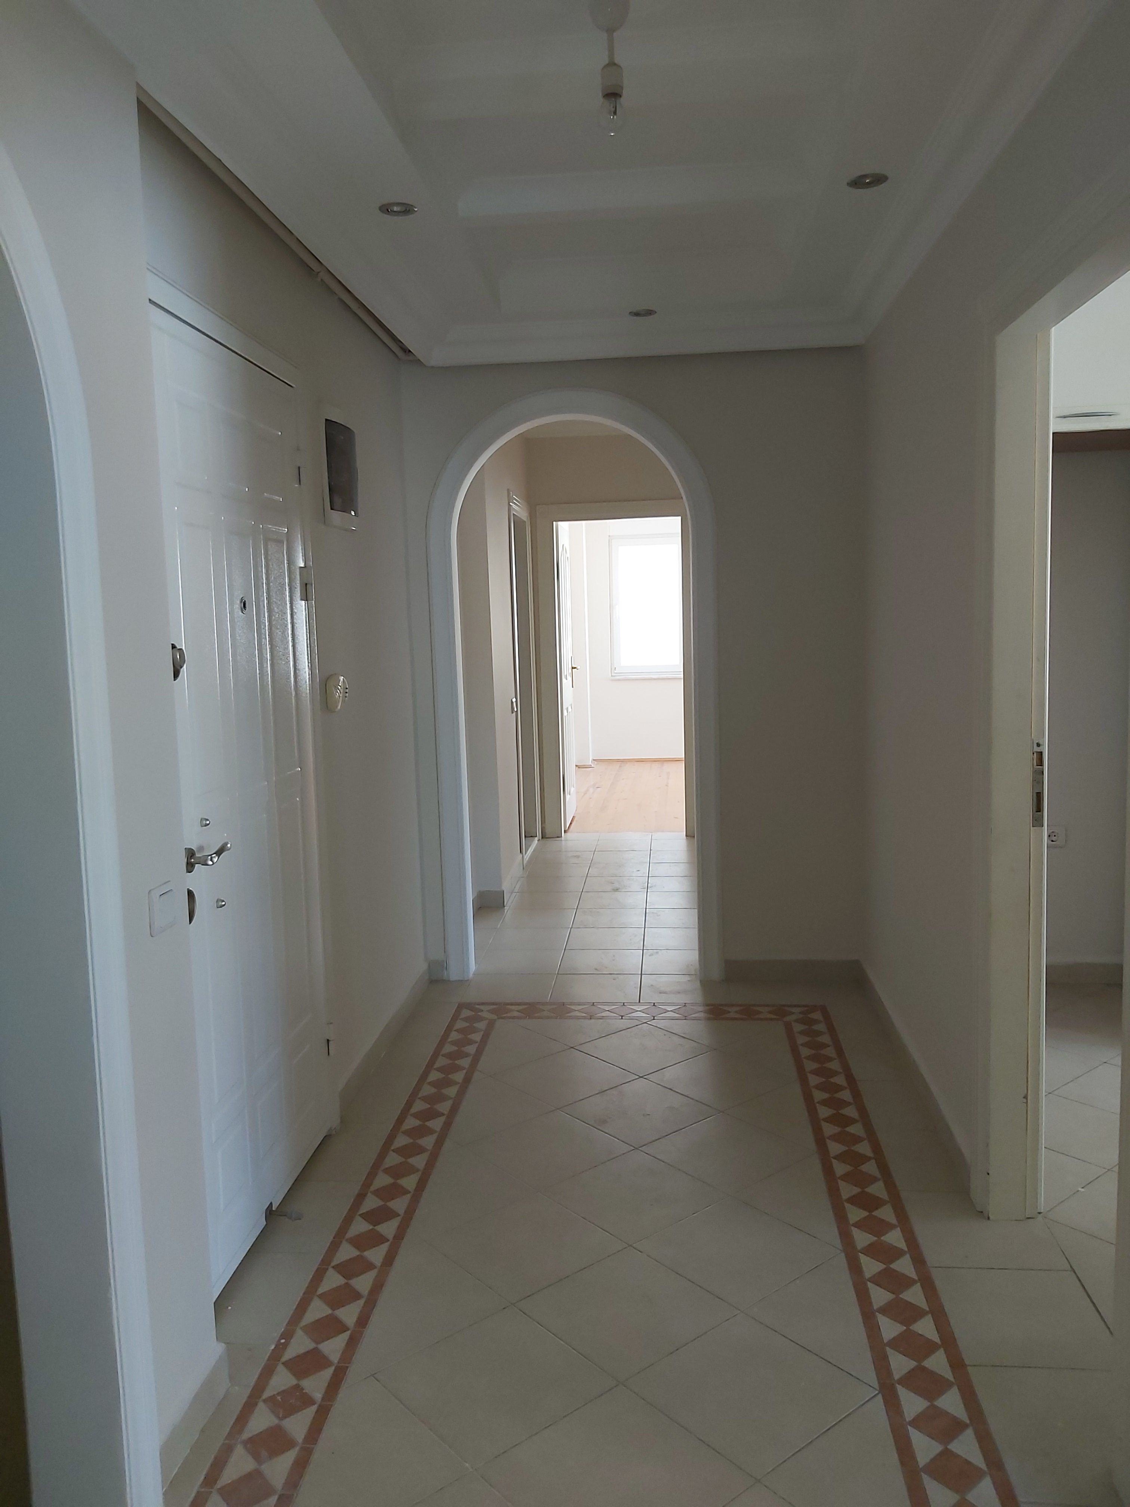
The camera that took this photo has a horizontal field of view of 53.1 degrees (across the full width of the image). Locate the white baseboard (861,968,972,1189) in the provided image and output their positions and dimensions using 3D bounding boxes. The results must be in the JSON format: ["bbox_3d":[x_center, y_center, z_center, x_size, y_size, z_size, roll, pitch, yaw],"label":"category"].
[{"bbox_3d":[1.070,0.938,3.557,0.014,0.082,1.632,-1,7,5],"label":"white baseboard"}]

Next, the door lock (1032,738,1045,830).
[{"bbox_3d":[1.058,0.068,2.529,0.025,0.200,0.010,-1,7,5],"label":"door lock"}]

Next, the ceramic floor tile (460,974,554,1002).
[{"bbox_3d":[-0.211,0.912,4.379,0.331,0.010,0.327,-1,7,5],"label":"ceramic floor tile"}]

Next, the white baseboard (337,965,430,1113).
[{"bbox_3d":[-0.608,0.949,3.858,0.014,0.082,1.292,-1,7,5],"label":"white baseboard"}]

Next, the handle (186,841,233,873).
[{"bbox_3d":[-0.731,0.218,2.341,0.060,0.060,0.129,-1,7,5],"label":"handle"}]

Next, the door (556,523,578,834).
[{"bbox_3d":[0.003,-0.527,7.762,0.040,2.000,0.775,-1,7,5],"label":"door"}]

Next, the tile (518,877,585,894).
[{"bbox_3d":[-0.061,0.708,6.068,0.337,0.010,0.334,-1,7,5],"label":"tile"}]

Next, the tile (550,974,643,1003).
[{"bbox_3d":[0.122,0.907,4.347,0.335,0.010,0.327,-1,7,5],"label":"tile"}]

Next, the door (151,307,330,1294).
[{"bbox_3d":[-0.760,0.097,2.665,0.055,2.035,0.891,-1,7,5],"label":"door"}]

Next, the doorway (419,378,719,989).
[{"bbox_3d":[0.045,-0.234,4.393,1.083,2.248,0.170,-1,7,5],"label":"doorway"}]

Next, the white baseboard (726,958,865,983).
[{"bbox_3d":[0.884,0.835,4.370,0.534,0.083,0.015,-1,7,5],"label":"white baseboard"}]

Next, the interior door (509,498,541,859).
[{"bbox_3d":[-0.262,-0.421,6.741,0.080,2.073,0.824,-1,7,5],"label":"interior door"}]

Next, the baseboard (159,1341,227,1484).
[{"bbox_3d":[-0.663,1.176,2.012,0.014,0.083,0.290,-1,7,5],"label":"baseboard"}]

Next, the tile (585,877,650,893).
[{"bbox_3d":[0.273,0.701,6.012,0.341,0.010,0.344,-1,7,5],"label":"tile"}]

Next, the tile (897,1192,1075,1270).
[{"bbox_3d":[0.959,1.103,2.619,0.301,0.010,0.334,-1,7,5],"label":"tile"}]

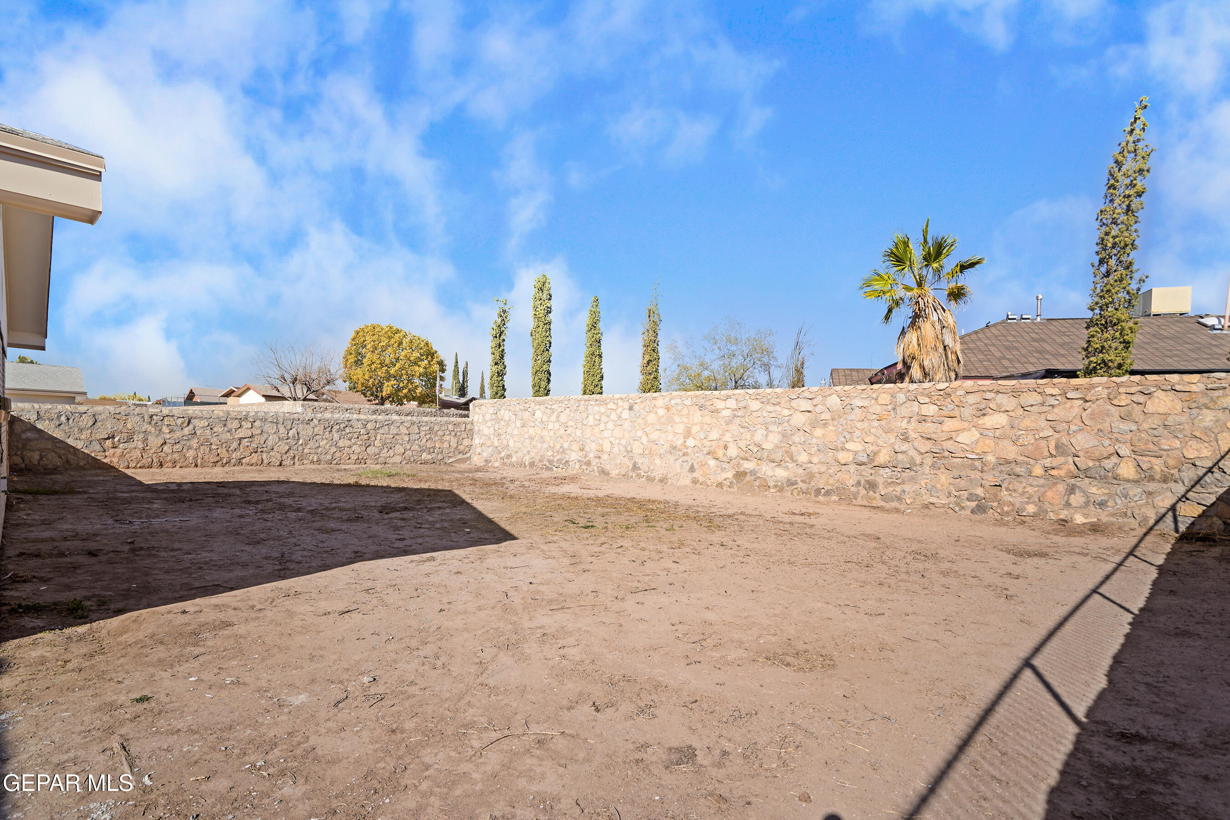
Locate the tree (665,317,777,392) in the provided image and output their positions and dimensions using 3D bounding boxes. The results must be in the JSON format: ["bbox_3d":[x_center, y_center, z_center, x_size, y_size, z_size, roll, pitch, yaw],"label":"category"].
[{"bbox_3d":[3.885,-0.909,20.010,4.080,5.010,3.870,0,-1,0],"label":"tree"}]

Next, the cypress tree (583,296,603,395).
[{"bbox_3d":[-0.602,-0.774,14.908,0.550,4.640,0.550,0,-1,0],"label":"cypress tree"}]

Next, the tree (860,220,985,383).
[{"bbox_3d":[5.851,-1.060,10.411,2.360,5.120,2.310,0,-1,0],"label":"tree"}]

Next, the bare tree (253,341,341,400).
[{"bbox_3d":[-16.294,-0.937,28.010,4.480,5.220,4.260,0,-1,0],"label":"bare tree"}]

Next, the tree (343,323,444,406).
[{"bbox_3d":[-13.778,-1.826,34.019,6.340,7.110,6.020,0,-1,0],"label":"tree"}]

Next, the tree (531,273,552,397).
[{"bbox_3d":[-2.179,-1.259,16.213,0.630,5.630,0.630,0,-1,0],"label":"tree"}]

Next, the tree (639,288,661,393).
[{"bbox_3d":[0.873,-0.774,13.808,0.560,4.620,0.560,0,-1,0],"label":"tree"}]

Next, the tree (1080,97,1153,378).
[{"bbox_3d":[8.076,-1.780,8.818,1.190,6.530,0.980,0,-1,0],"label":"tree"}]

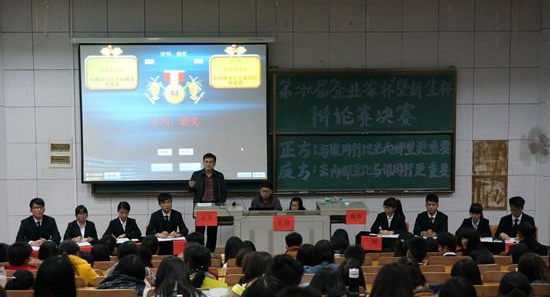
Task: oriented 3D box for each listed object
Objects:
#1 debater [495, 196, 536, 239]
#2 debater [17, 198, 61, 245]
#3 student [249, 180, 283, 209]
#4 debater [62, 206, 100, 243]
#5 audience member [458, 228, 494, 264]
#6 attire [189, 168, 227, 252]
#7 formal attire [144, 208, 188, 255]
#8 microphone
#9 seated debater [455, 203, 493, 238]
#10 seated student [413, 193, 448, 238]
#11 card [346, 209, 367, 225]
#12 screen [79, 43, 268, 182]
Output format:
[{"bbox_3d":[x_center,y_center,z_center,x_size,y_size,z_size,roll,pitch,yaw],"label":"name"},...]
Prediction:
[{"bbox_3d":[3.167,1.293,11.650,0.530,1.290,0.750,1,6,9],"label":"debater"},{"bbox_3d":[-3.020,1.336,11.300,0.570,1.310,0.750,-2,6,-17],"label":"debater"},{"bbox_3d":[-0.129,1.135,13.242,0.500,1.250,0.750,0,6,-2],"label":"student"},{"bbox_3d":[-2.673,1.389,12.210,0.520,1.200,0.780,-2,6,-16],"label":"debater"},{"bbox_3d":[2.153,1.455,9.500,0.480,1.200,0.700,-2,6,-20],"label":"audience member"},{"bbox_3d":[-0.973,1.060,12.750,0.540,1.460,0.360,-1,6,-7],"label":"attire"},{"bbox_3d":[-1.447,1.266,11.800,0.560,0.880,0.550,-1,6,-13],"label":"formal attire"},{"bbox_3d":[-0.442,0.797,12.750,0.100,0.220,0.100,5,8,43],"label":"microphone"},{"bbox_3d":[2.815,1.373,12.390,0.520,1.200,0.780,1,6,16],"label":"seated debater"},{"bbox_3d":[2.074,1.276,11.800,0.500,1.300,0.750,0,6,5],"label":"seated student"},{"bbox_3d":[1.115,0.934,12.100,0.285,0.200,0.015,0,6,-1],"label":"card"},{"bbox_3d":[-1.622,-0.572,14.333,3.020,2.270,0.060,0,6,-2],"label":"screen"}]

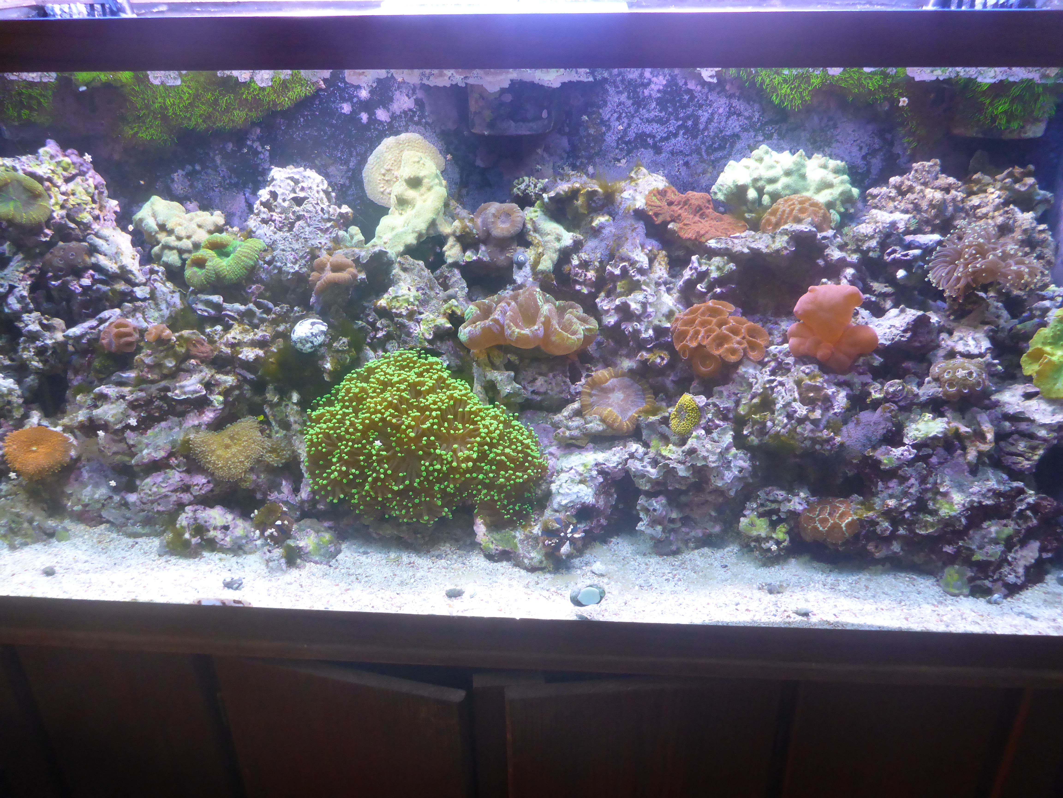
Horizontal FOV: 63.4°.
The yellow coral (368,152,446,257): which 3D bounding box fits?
[{"bbox_3d":[-0.132,-0.209,0.915,0.084,0.098,0.070,1,26,4],"label":"yellow coral"}]

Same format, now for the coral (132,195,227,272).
[{"bbox_3d":[-0.393,-0.185,0.962,0.090,0.080,0.080,1,27,4],"label":"coral"}]

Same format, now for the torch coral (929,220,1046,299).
[{"bbox_3d":[0.458,-0.141,0.869,0.103,0.073,0.085,1,26,4],"label":"torch coral"}]

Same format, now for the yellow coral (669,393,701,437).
[{"bbox_3d":[0.160,0.017,0.897,0.032,0.048,0.025,1,26,4],"label":"yellow coral"}]

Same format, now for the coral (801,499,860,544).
[{"bbox_3d":[0.312,0.128,0.903,0.058,0.045,0.045,1,26,4],"label":"coral"}]

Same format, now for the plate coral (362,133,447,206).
[{"bbox_3d":[-0.138,-0.246,0.930,0.093,0.088,0.040,1,26,4],"label":"plate coral"}]

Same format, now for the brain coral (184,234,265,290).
[{"bbox_3d":[-0.333,-0.149,0.936,0.079,0.055,0.068,1,27,4],"label":"brain coral"}]

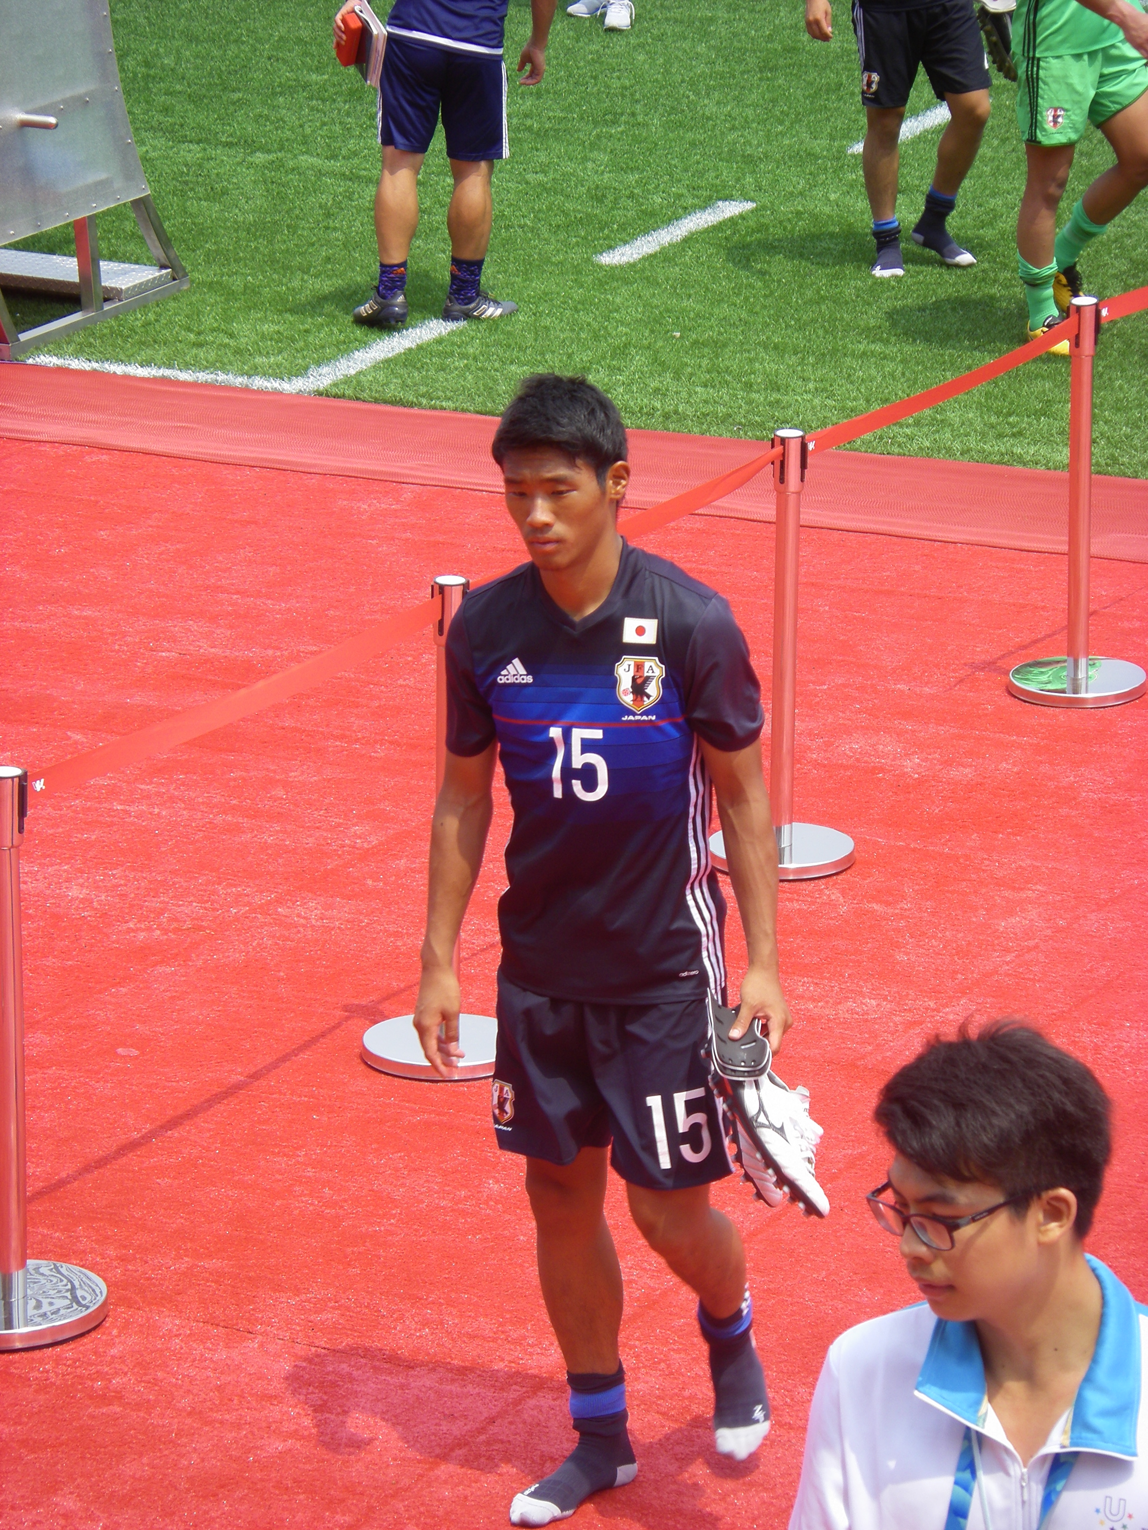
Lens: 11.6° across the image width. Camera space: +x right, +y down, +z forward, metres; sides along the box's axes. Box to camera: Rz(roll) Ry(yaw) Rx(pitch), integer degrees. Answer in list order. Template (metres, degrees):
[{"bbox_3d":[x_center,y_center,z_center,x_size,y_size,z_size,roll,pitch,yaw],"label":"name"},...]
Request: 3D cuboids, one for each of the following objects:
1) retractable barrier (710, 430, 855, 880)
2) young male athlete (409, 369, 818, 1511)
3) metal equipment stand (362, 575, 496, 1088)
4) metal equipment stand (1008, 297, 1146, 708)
[{"bbox_3d":[0.454,-0.253,12.069,0.320,0.938,0.320,1,16,0],"label":"retractable barrier"},{"bbox_3d":[0.102,0.262,8.648,0.570,1.770,0.530,7,17,21],"label":"young male athlete"},{"bbox_3d":[-0.236,0.102,10.698,0.320,0.938,0.320,1,16,0],"label":"metal equipment stand"},{"bbox_3d":[1.206,-0.631,13.347,0.320,0.938,0.320,1,16,0],"label":"metal equipment stand"}]

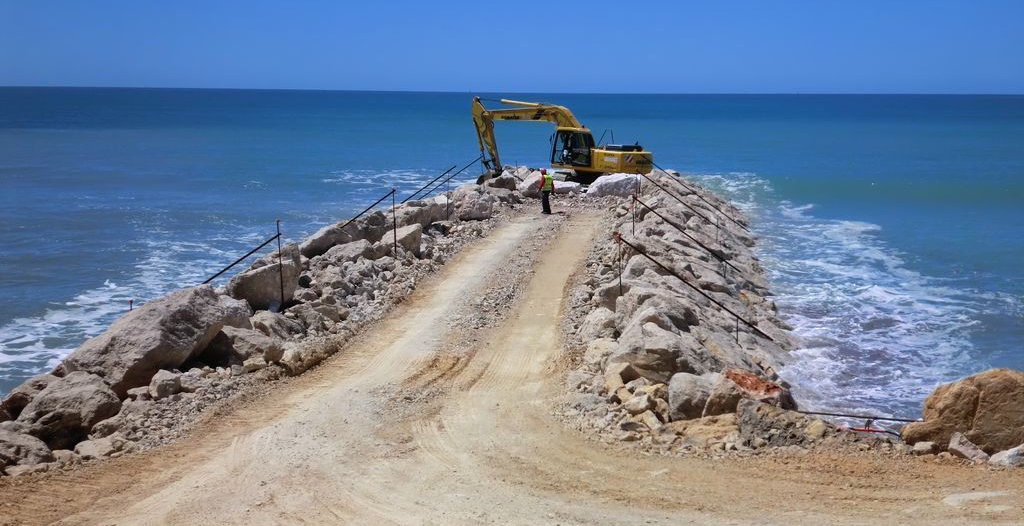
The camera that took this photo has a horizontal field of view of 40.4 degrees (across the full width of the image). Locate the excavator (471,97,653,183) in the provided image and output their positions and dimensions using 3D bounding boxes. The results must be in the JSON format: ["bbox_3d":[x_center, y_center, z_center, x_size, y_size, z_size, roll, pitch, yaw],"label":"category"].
[{"bbox_3d":[2.214,-5.741,66.813,9.300,4.400,3.000,4,8,27],"label":"excavator"}]

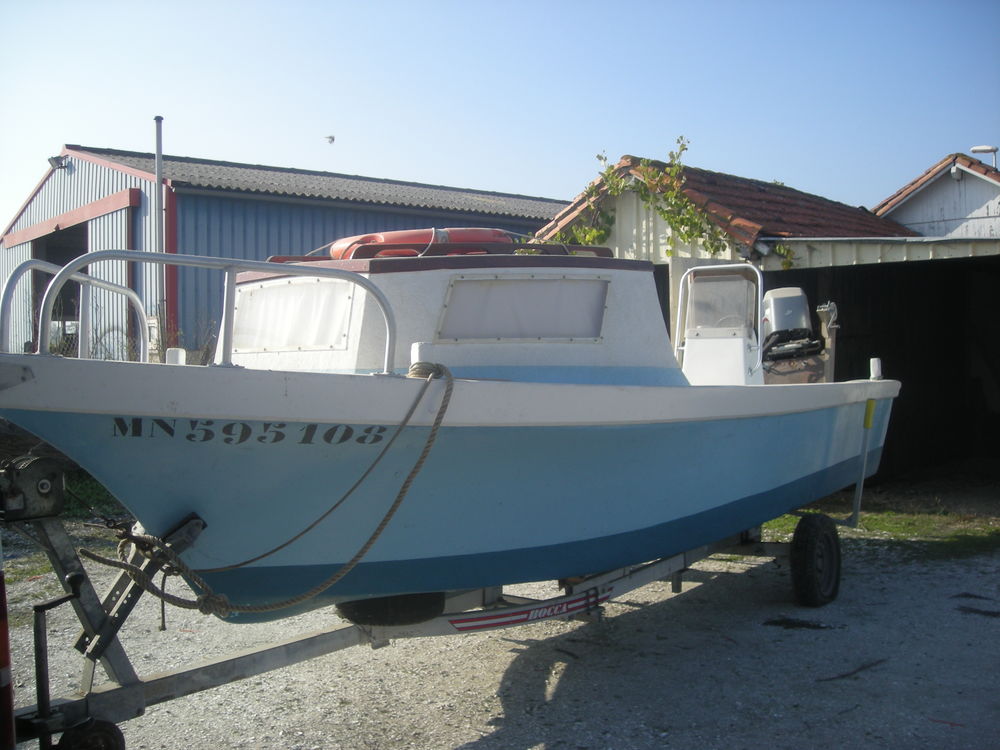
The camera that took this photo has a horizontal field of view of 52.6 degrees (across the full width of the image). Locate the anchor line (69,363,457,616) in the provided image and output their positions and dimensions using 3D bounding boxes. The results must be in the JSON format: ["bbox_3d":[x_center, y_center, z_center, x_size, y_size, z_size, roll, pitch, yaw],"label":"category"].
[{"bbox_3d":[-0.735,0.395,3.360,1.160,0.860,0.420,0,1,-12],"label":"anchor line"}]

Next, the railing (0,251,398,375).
[{"bbox_3d":[-1.139,-0.189,3.331,1.370,0.385,0.930,1,1,36],"label":"railing"}]

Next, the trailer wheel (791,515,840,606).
[{"bbox_3d":[1.922,1.130,6.160,0.170,0.570,0.570,1,1,36],"label":"trailer wheel"}]

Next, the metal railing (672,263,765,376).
[{"bbox_3d":[1.505,-0.378,6.970,0.650,0.780,0.130,1,1,36],"label":"metal railing"}]

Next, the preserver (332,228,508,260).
[{"bbox_3d":[-0.328,-0.535,4.200,0.760,0.120,0.760,0,1,0],"label":"preserver"}]

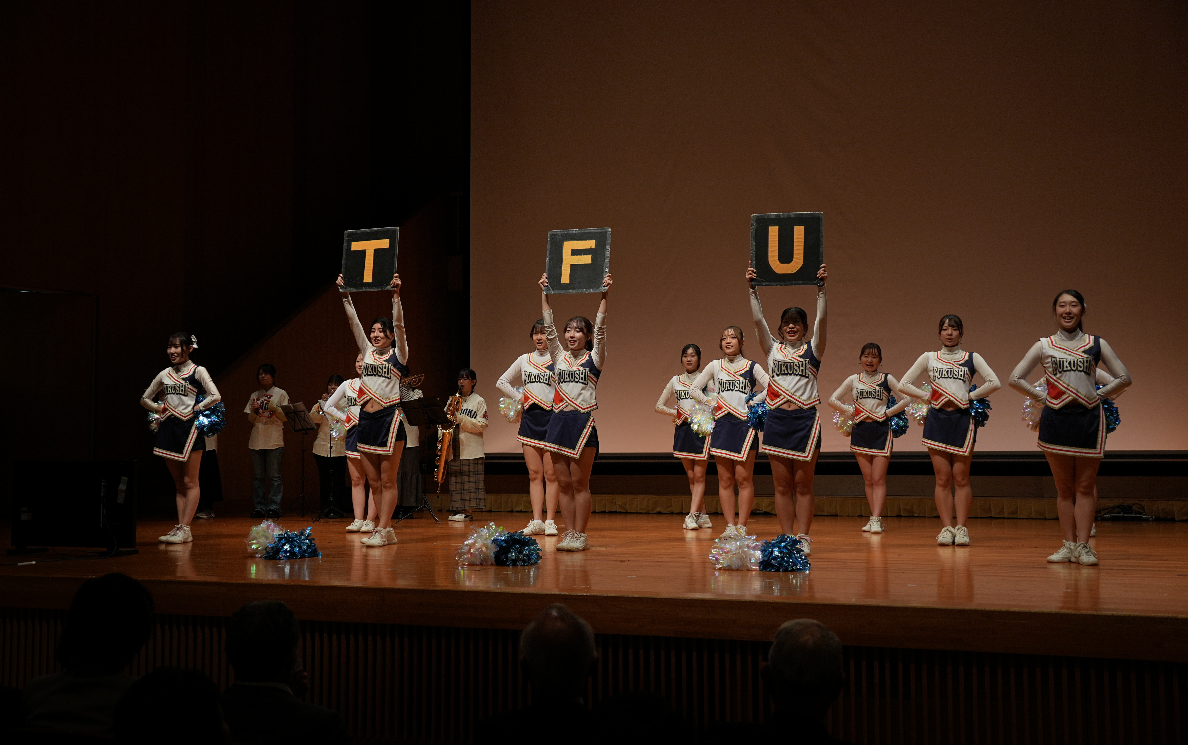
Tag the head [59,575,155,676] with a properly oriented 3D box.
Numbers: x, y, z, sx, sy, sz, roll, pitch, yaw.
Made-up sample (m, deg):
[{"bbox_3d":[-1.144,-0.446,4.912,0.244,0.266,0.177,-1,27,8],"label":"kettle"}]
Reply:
[{"bbox_3d":[-1.213,0.626,3.200,0.210,0.245,0.230,-2,-4,27],"label":"head"}]

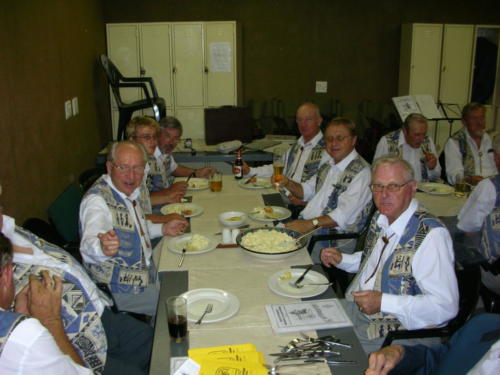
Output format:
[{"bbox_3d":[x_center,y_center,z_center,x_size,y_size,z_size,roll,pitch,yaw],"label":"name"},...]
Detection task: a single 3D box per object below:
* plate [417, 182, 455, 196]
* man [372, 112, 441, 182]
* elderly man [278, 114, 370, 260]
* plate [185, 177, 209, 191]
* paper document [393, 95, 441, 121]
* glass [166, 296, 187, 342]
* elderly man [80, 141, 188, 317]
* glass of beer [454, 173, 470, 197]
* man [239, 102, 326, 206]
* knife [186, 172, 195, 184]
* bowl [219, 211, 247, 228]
[{"bbox_3d":[1.280,0.019,3.483,0.260,0.025,0.260,0,18,0],"label":"plate"},{"bbox_3d":[1.120,0.069,3.693,0.530,1.220,0.720,-2,19,-7],"label":"man"},{"bbox_3d":[0.430,0.269,2.884,0.780,1.330,0.600,-8,20,-23],"label":"elderly man"},{"bbox_3d":[-0.406,-0.018,3.572,0.260,0.025,0.260,0,18,0],"label":"plate"},{"bbox_3d":[1.607,-0.761,4.850,0.410,0.020,0.290,-5,60,-12],"label":"paper document"},{"bbox_3d":[-0.257,0.474,1.812,0.072,0.152,0.072,0,18,0],"label":"glass"},{"bbox_3d":[-0.470,0.453,2.366,0.780,1.320,0.600,12,22,33],"label":"elderly man"},{"bbox_3d":[1.411,-0.021,3.333,0.085,0.145,0.085,0,19,0],"label":"glass of beer"},{"bbox_3d":[0.285,0.054,3.688,0.740,1.300,0.580,-10,20,-30],"label":"man"},{"bbox_3d":[-0.399,-0.039,3.250,0.015,0.020,0.190,12,59,32],"label":"knife"},{"bbox_3d":[-0.098,0.187,2.885,0.155,0.052,0.155,0,18,0],"label":"bowl"}]

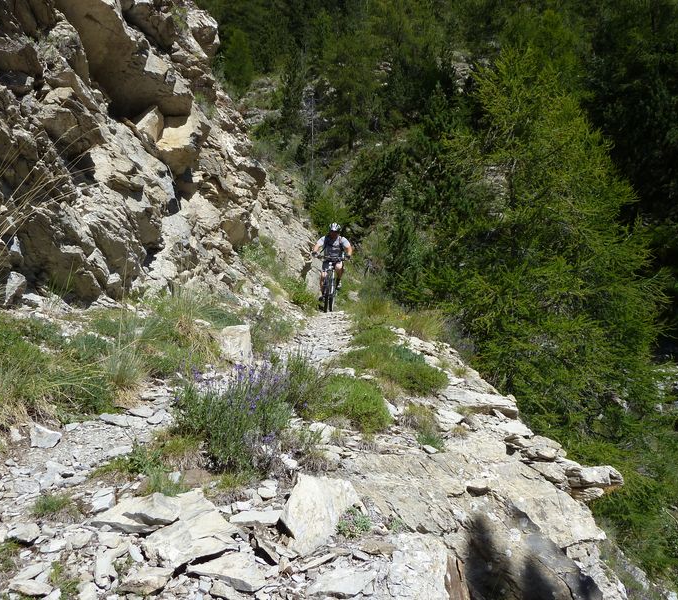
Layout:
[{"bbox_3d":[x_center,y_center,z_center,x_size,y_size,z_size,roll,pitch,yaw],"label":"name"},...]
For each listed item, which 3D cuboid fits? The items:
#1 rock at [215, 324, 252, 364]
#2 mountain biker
[{"bbox_3d":[-1.145,0.491,6.300,0.370,0.420,0.330,-1,4,-11],"label":"rock"},{"bbox_3d":[-0.117,-0.688,10.400,0.720,1.380,0.800,0,4,-2],"label":"mountain biker"}]

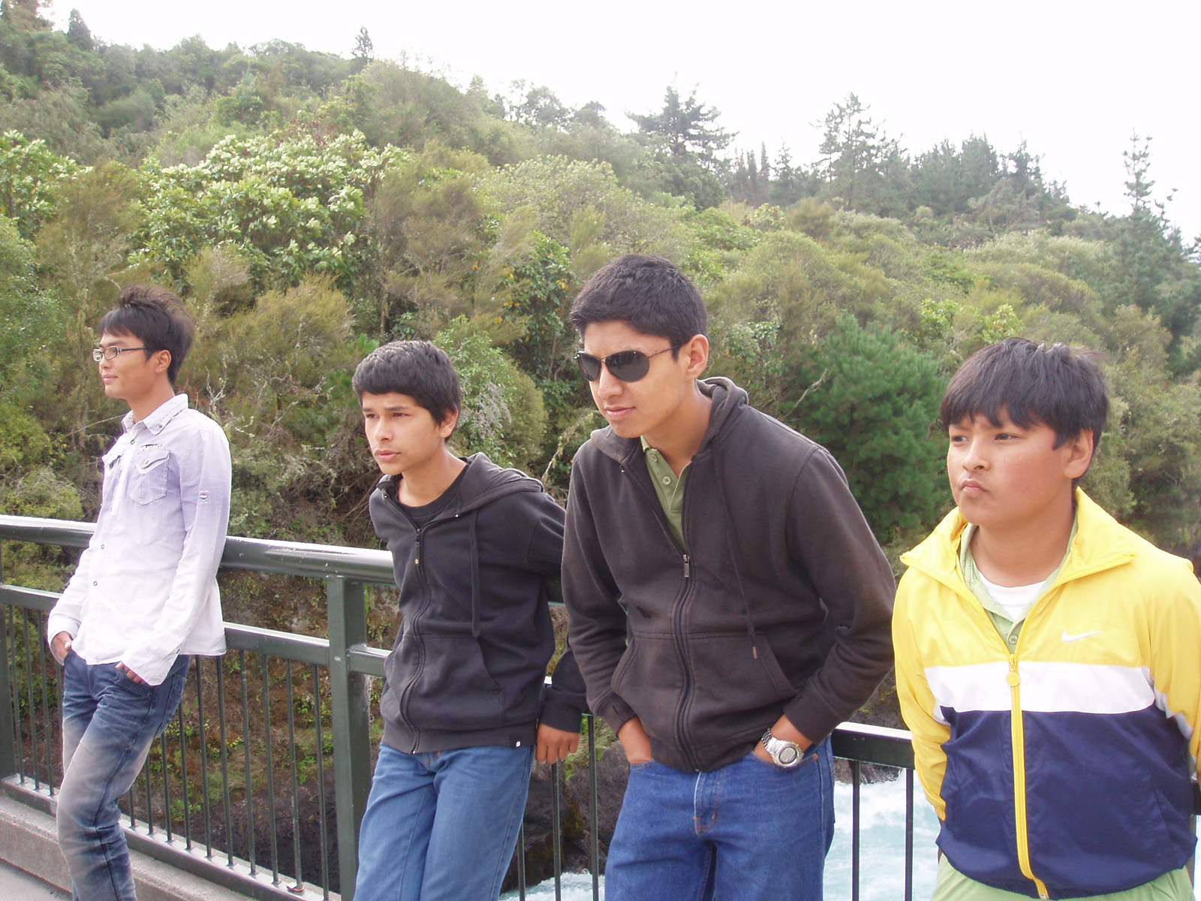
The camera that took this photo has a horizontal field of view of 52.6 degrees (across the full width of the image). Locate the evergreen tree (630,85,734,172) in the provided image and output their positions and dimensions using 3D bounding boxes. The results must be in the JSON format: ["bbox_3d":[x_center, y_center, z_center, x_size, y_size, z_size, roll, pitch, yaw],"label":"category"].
[{"bbox_3d":[6.810,-26.510,101.370,8.590,8.440,8.590,-1,6,4],"label":"evergreen tree"}]

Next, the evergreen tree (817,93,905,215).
[{"bbox_3d":[24.390,-27.870,114.140,8.210,11.320,8.210,0,6,12],"label":"evergreen tree"}]

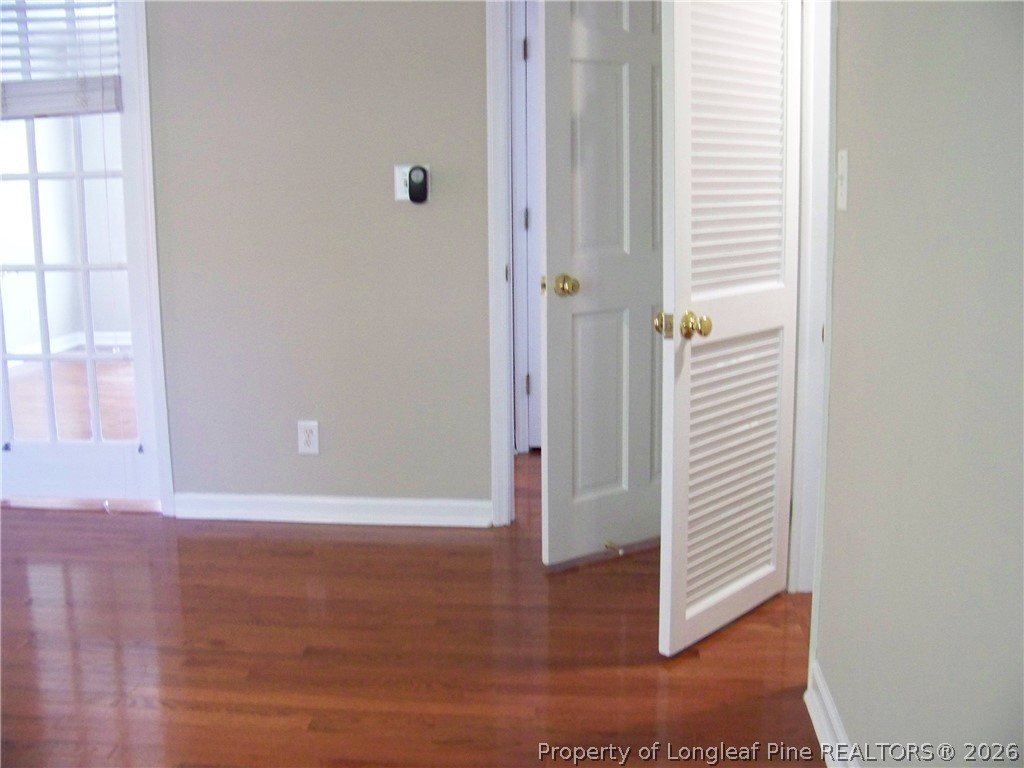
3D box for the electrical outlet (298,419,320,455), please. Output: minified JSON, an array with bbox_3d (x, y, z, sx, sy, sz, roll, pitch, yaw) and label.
[{"bbox_3d":[-0.722,0.190,3.766,0.073,0.118,0.009,0,11,7],"label":"electrical outlet"}]

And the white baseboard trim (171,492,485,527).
[{"bbox_3d":[-0.649,0.451,3.808,1.178,0.098,0.016,0,11,7],"label":"white baseboard trim"}]

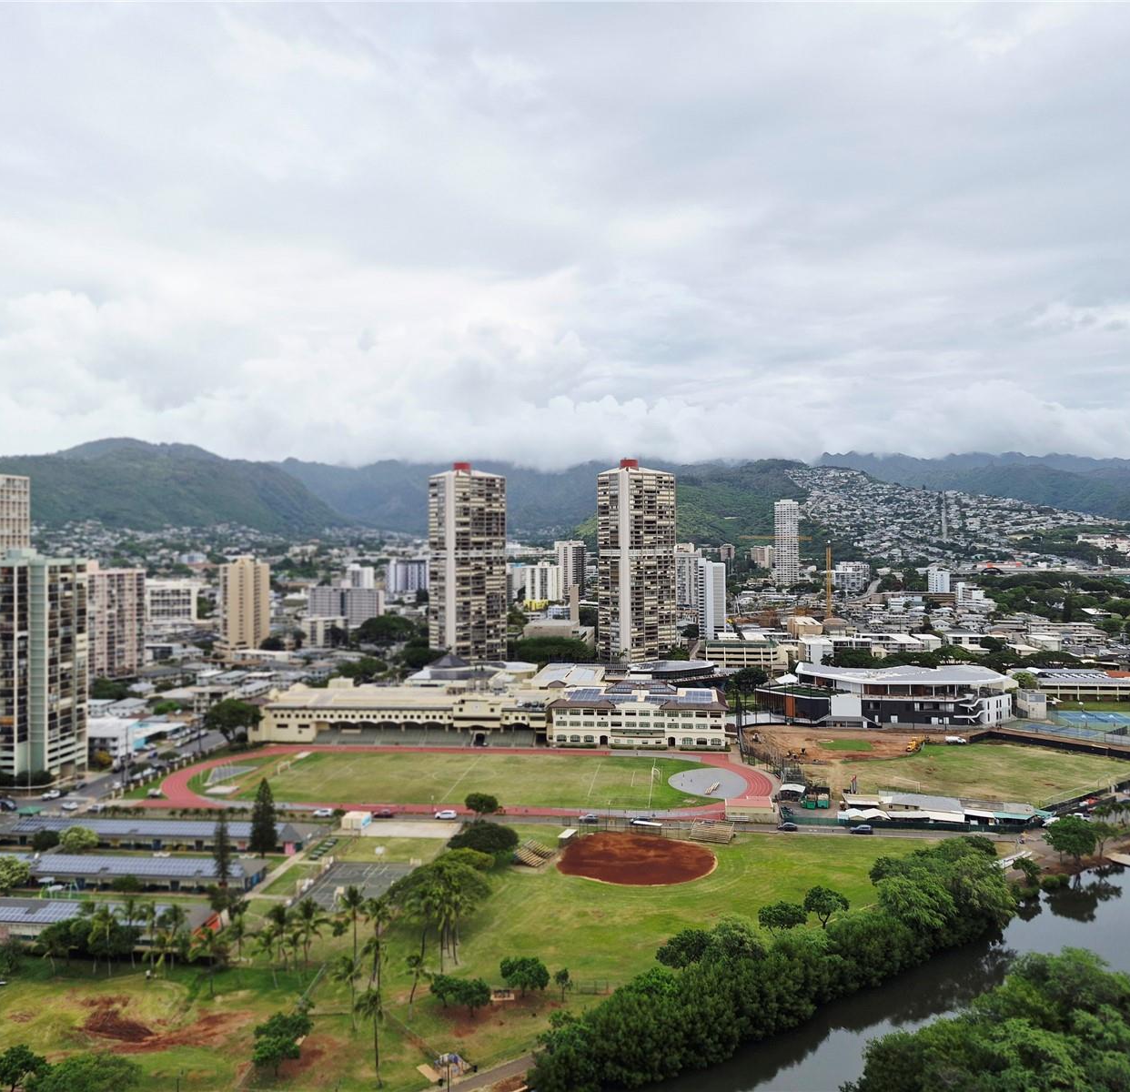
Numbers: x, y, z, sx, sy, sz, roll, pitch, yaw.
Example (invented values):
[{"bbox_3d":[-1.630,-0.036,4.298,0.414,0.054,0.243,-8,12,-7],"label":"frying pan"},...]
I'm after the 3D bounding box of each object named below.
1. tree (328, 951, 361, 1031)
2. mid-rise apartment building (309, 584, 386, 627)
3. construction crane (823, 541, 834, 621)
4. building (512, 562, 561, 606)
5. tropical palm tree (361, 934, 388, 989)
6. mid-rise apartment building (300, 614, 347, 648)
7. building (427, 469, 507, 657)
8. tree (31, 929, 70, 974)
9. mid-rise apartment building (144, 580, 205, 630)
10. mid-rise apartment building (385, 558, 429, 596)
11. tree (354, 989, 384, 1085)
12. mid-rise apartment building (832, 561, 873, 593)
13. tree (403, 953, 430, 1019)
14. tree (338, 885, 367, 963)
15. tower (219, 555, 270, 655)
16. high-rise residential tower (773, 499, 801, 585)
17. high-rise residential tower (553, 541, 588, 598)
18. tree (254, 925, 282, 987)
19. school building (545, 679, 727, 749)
[{"bbox_3d":[-29.915,60.801,132.170,4.350,10.490,4.350,0,0,6],"label":"tree"},{"bbox_3d":[-167.648,47.534,743.821,55.700,33.500,15.000,0,0,7],"label":"mid-rise apartment building"},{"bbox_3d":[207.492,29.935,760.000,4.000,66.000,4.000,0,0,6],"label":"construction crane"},{"bbox_3d":[-28.950,41.110,985.000,41.000,48.640,26.000,0,0,-28],"label":"building"},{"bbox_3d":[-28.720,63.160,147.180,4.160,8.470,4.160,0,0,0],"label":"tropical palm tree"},{"bbox_3d":[-158.410,57.110,637.000,28.000,22.090,14.000,0,0,-43],"label":"mid-rise apartment building"},{"bbox_3d":[-56.240,10.750,554.180,32.500,115.000,32.500,0,0,-30],"label":"building"},{"bbox_3d":[-79.831,62.964,150.213,5.830,7.060,5.830,0,0,6],"label":"tree"},{"bbox_3d":[-322.020,48.140,795.000,42.000,41.130,20.000,0,0,-3],"label":"mid-rise apartment building"},{"bbox_3d":[-175.410,35.400,1085.000,47.000,42.740,22.000,0,0,-15],"label":"mid-rise apartment building"},{"bbox_3d":[-24.510,61.560,121.200,4.100,12.400,4.100,0,0,0],"label":"tree"},{"bbox_3d":[328.890,35.890,1110.000,43.000,36.540,30.000,0,0,5],"label":"mid-rise apartment building"},{"bbox_3d":[-20.840,62.660,137.530,3.560,9.370,3.560,0,0,0],"label":"tree"},{"bbox_3d":[-34.300,61.260,156.000,4.600,13.390,4.600,0,0,0],"label":"tree"},{"bbox_3d":[-200.620,37.750,607.650,24.500,62.500,24.500,0,0,-30],"label":"tower"},{"bbox_3d":[265.222,-2.716,1155.000,27.000,104.000,25.000,0,0,5],"label":"high-rise residential tower"},{"bbox_3d":[7.663,29.259,1185.000,28.000,70.000,27.000,-1,0,30],"label":"high-rise residential tower"},{"bbox_3d":[-45.170,62.610,147.700,4.170,9.720,4.170,0,0,0],"label":"tree"},{"bbox_3d":[26.690,58.250,341.830,60.000,18.500,36.000,0,0,5],"label":"school building"}]

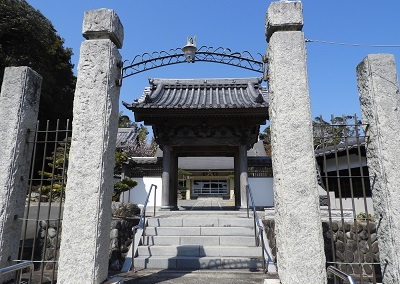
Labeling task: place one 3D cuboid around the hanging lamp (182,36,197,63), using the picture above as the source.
[{"bbox_3d":[-0.208,-1.800,5.430,0.284,0.531,0.284,-1,-12,3],"label":"hanging lamp"}]

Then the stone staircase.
[{"bbox_3d":[0.012,2.310,6.640,2.653,0.952,1.995,-1,-12,3],"label":"stone staircase"}]

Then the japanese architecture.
[{"bbox_3d":[0.216,-0.025,10.706,5.179,5.161,3.934,-1,-12,3],"label":"japanese architecture"}]

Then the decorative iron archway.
[{"bbox_3d":[-0.126,-1.587,5.377,2.754,0.677,0.091,-1,-12,3],"label":"decorative iron archway"}]

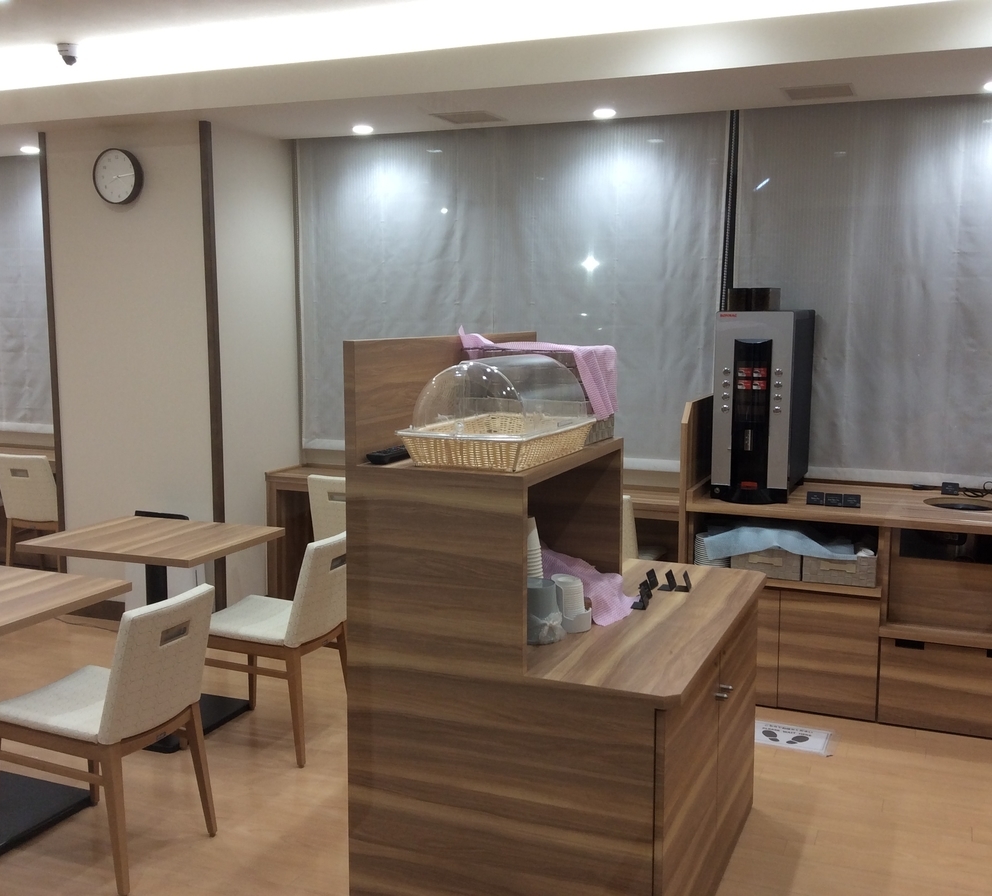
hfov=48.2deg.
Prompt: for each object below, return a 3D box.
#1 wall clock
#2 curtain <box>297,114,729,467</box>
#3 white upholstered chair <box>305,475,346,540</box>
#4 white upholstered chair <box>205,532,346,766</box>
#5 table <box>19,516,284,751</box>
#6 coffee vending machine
[{"bbox_3d":[-1.762,-1.262,5.170,0.252,0.252,0.056,3,8,22],"label":"wall clock"},{"bbox_3d":[-0.002,-0.728,5.315,2.160,1.600,0.050,3,8,22],"label":"curtain"},{"bbox_3d":[-0.632,0.493,5.389,0.440,0.765,0.540,3,8,22],"label":"white upholstered chair"},{"bbox_3d":[-0.780,0.673,3.961,0.540,0.765,0.440,3,8,22],"label":"white upholstered chair"},{"bbox_3d":[-1.248,0.678,4.120,0.700,0.713,0.600,3,8,22],"label":"table"},{"bbox_3d":[1.099,-0.192,4.575,0.300,0.745,0.570,3,8,22],"label":"coffee vending machine"}]

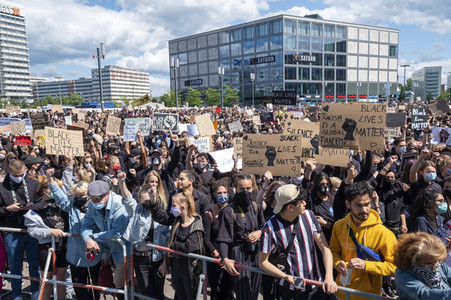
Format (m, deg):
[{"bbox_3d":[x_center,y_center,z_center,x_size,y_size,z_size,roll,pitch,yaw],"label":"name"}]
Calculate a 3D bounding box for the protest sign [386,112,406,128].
[{"bbox_3d":[3.845,-0.663,7.600,0.450,0.360,0.030,0,8,14],"label":"protest sign"}]

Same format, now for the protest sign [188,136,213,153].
[{"bbox_3d":[-0.424,-0.094,5.800,0.410,0.280,0.020,-4,8,-3],"label":"protest sign"}]

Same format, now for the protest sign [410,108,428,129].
[{"bbox_3d":[4.879,-0.775,8.500,0.430,0.540,0.020,1,9,19],"label":"protest sign"}]

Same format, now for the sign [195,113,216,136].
[{"bbox_3d":[-0.532,-0.652,9.000,0.390,0.560,0.020,-14,9,-1],"label":"sign"}]

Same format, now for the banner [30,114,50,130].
[{"bbox_3d":[-4.660,-0.704,8.500,0.500,0.400,0.030,-3,8,-11],"label":"banner"}]

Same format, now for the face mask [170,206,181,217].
[{"bbox_3d":[-0.448,0.565,3.080,0.080,0.105,0.130,-6,9,-30],"label":"face mask"}]

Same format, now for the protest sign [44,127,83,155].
[{"bbox_3d":[-2.093,-0.108,4.400,0.460,0.350,0.020,4,6,-25],"label":"protest sign"}]

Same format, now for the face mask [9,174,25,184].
[{"bbox_3d":[-2.316,0.325,3.750,0.145,0.095,0.085,-8,37,-44],"label":"face mask"}]

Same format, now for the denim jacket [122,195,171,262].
[{"bbox_3d":[-0.766,0.766,3.300,0.430,0.600,0.310,-5,9,-30],"label":"denim jacket"}]

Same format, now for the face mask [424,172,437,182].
[{"bbox_3d":[2.181,0.289,3.600,0.140,0.095,0.075,-1,7,-3],"label":"face mask"}]

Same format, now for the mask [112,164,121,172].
[{"bbox_3d":[-1.481,0.246,4.600,0.085,0.100,0.130,2,8,20],"label":"mask"}]

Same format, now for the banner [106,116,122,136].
[{"bbox_3d":[-2.406,-0.514,7.300,0.270,0.390,0.020,9,8,-15],"label":"banner"}]

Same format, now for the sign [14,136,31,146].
[{"bbox_3d":[-5.045,-0.211,8.400,0.390,0.250,0.020,-4,9,-19],"label":"sign"}]

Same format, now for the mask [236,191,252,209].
[{"bbox_3d":[0.161,0.420,2.870,0.150,0.150,0.110,-2,7,-5],"label":"mask"}]

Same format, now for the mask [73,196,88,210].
[{"bbox_3d":[-1.450,0.535,3.380,0.150,0.135,0.100,-7,10,-36],"label":"mask"}]

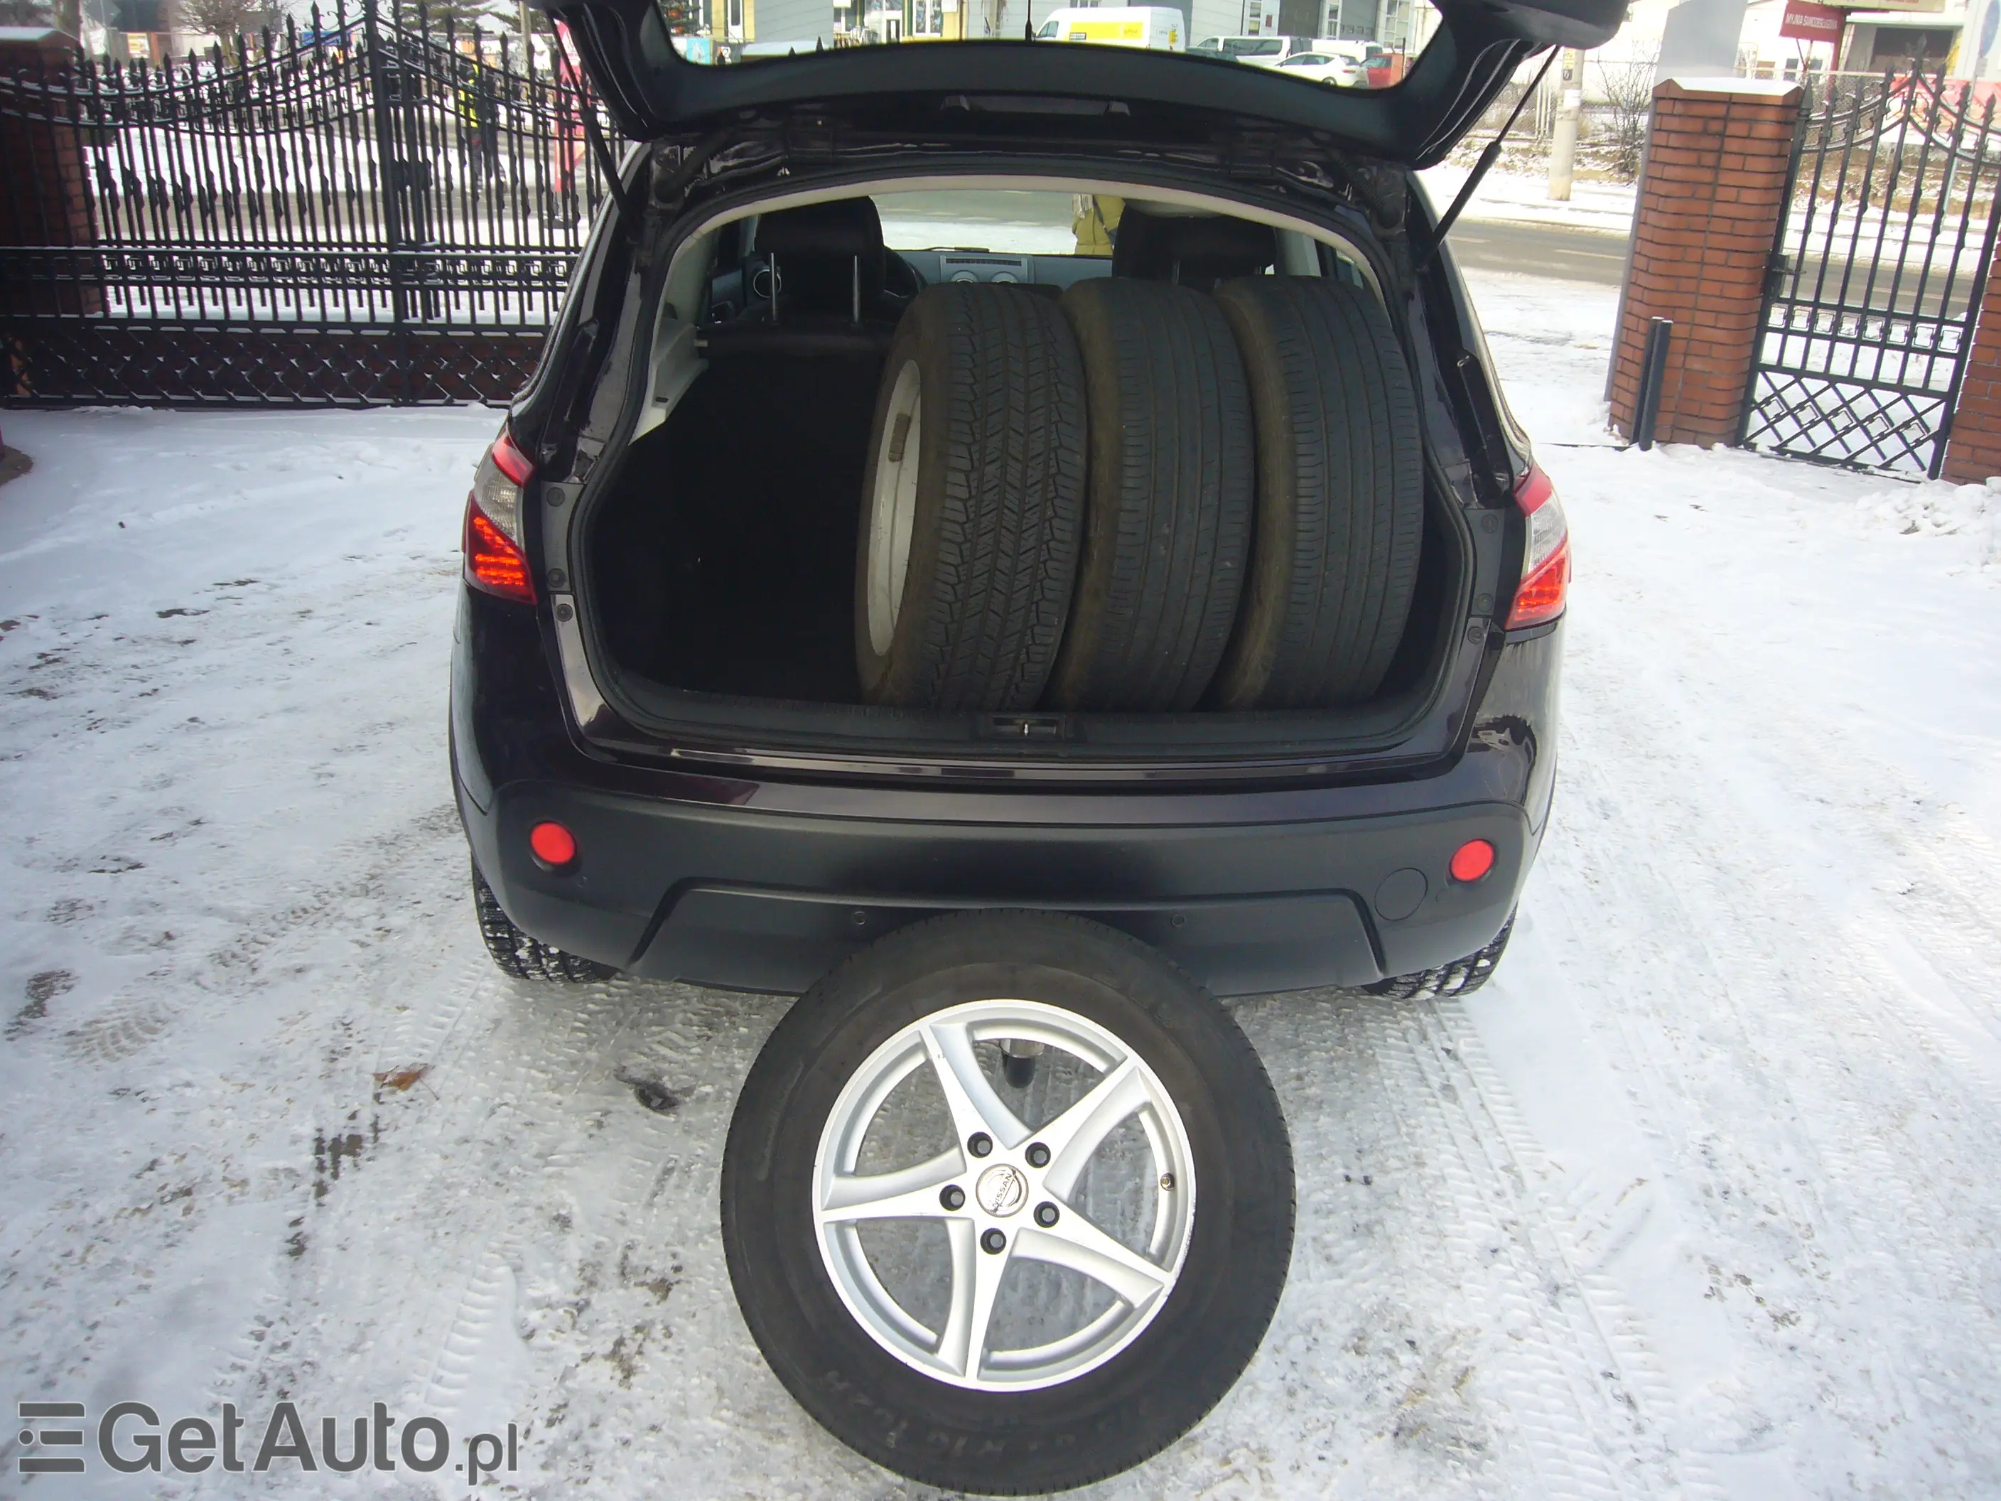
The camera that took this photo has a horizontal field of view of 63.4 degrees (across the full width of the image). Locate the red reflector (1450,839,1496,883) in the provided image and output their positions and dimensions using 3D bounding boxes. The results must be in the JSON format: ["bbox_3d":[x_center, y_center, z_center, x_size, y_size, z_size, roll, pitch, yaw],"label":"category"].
[{"bbox_3d":[0.634,0.146,2.185,0.061,0.061,0.016,-4,25,-13],"label":"red reflector"}]

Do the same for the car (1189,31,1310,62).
[{"bbox_3d":[10.072,-28.015,66.000,4.900,1.950,1.920,17,27,33],"label":"car"}]

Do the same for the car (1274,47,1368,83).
[{"bbox_3d":[11.672,-25.672,61.500,4.250,1.470,1.780,15,26,30],"label":"car"}]

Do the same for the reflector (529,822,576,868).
[{"bbox_3d":[-0.599,0.123,2.175,0.061,0.061,0.016,6,25,11],"label":"reflector"}]

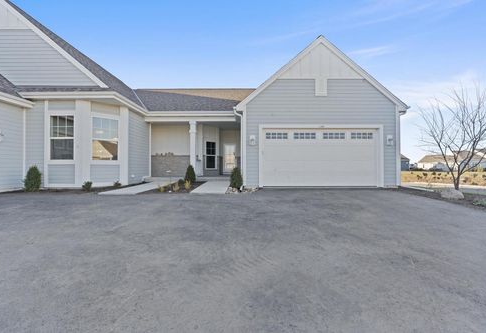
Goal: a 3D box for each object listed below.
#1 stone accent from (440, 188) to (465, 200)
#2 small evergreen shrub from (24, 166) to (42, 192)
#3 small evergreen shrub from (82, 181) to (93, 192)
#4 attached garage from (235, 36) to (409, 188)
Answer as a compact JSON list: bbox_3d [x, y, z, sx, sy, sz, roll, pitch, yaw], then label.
[{"bbox_3d":[5.770,0.765,6.100,0.570,0.260,0.430,0,0,-1],"label":"stone accent"},{"bbox_3d":[-7.420,0.440,7.850,0.490,0.900,0.490,0,0,-1],"label":"small evergreen shrub"},{"bbox_3d":[-5.570,0.710,7.950,0.350,0.360,0.350,0,0,-1],"label":"small evergreen shrub"},{"bbox_3d":[3.180,-2.180,12.350,7.000,6.150,6.800,0,0,-1],"label":"attached garage"}]

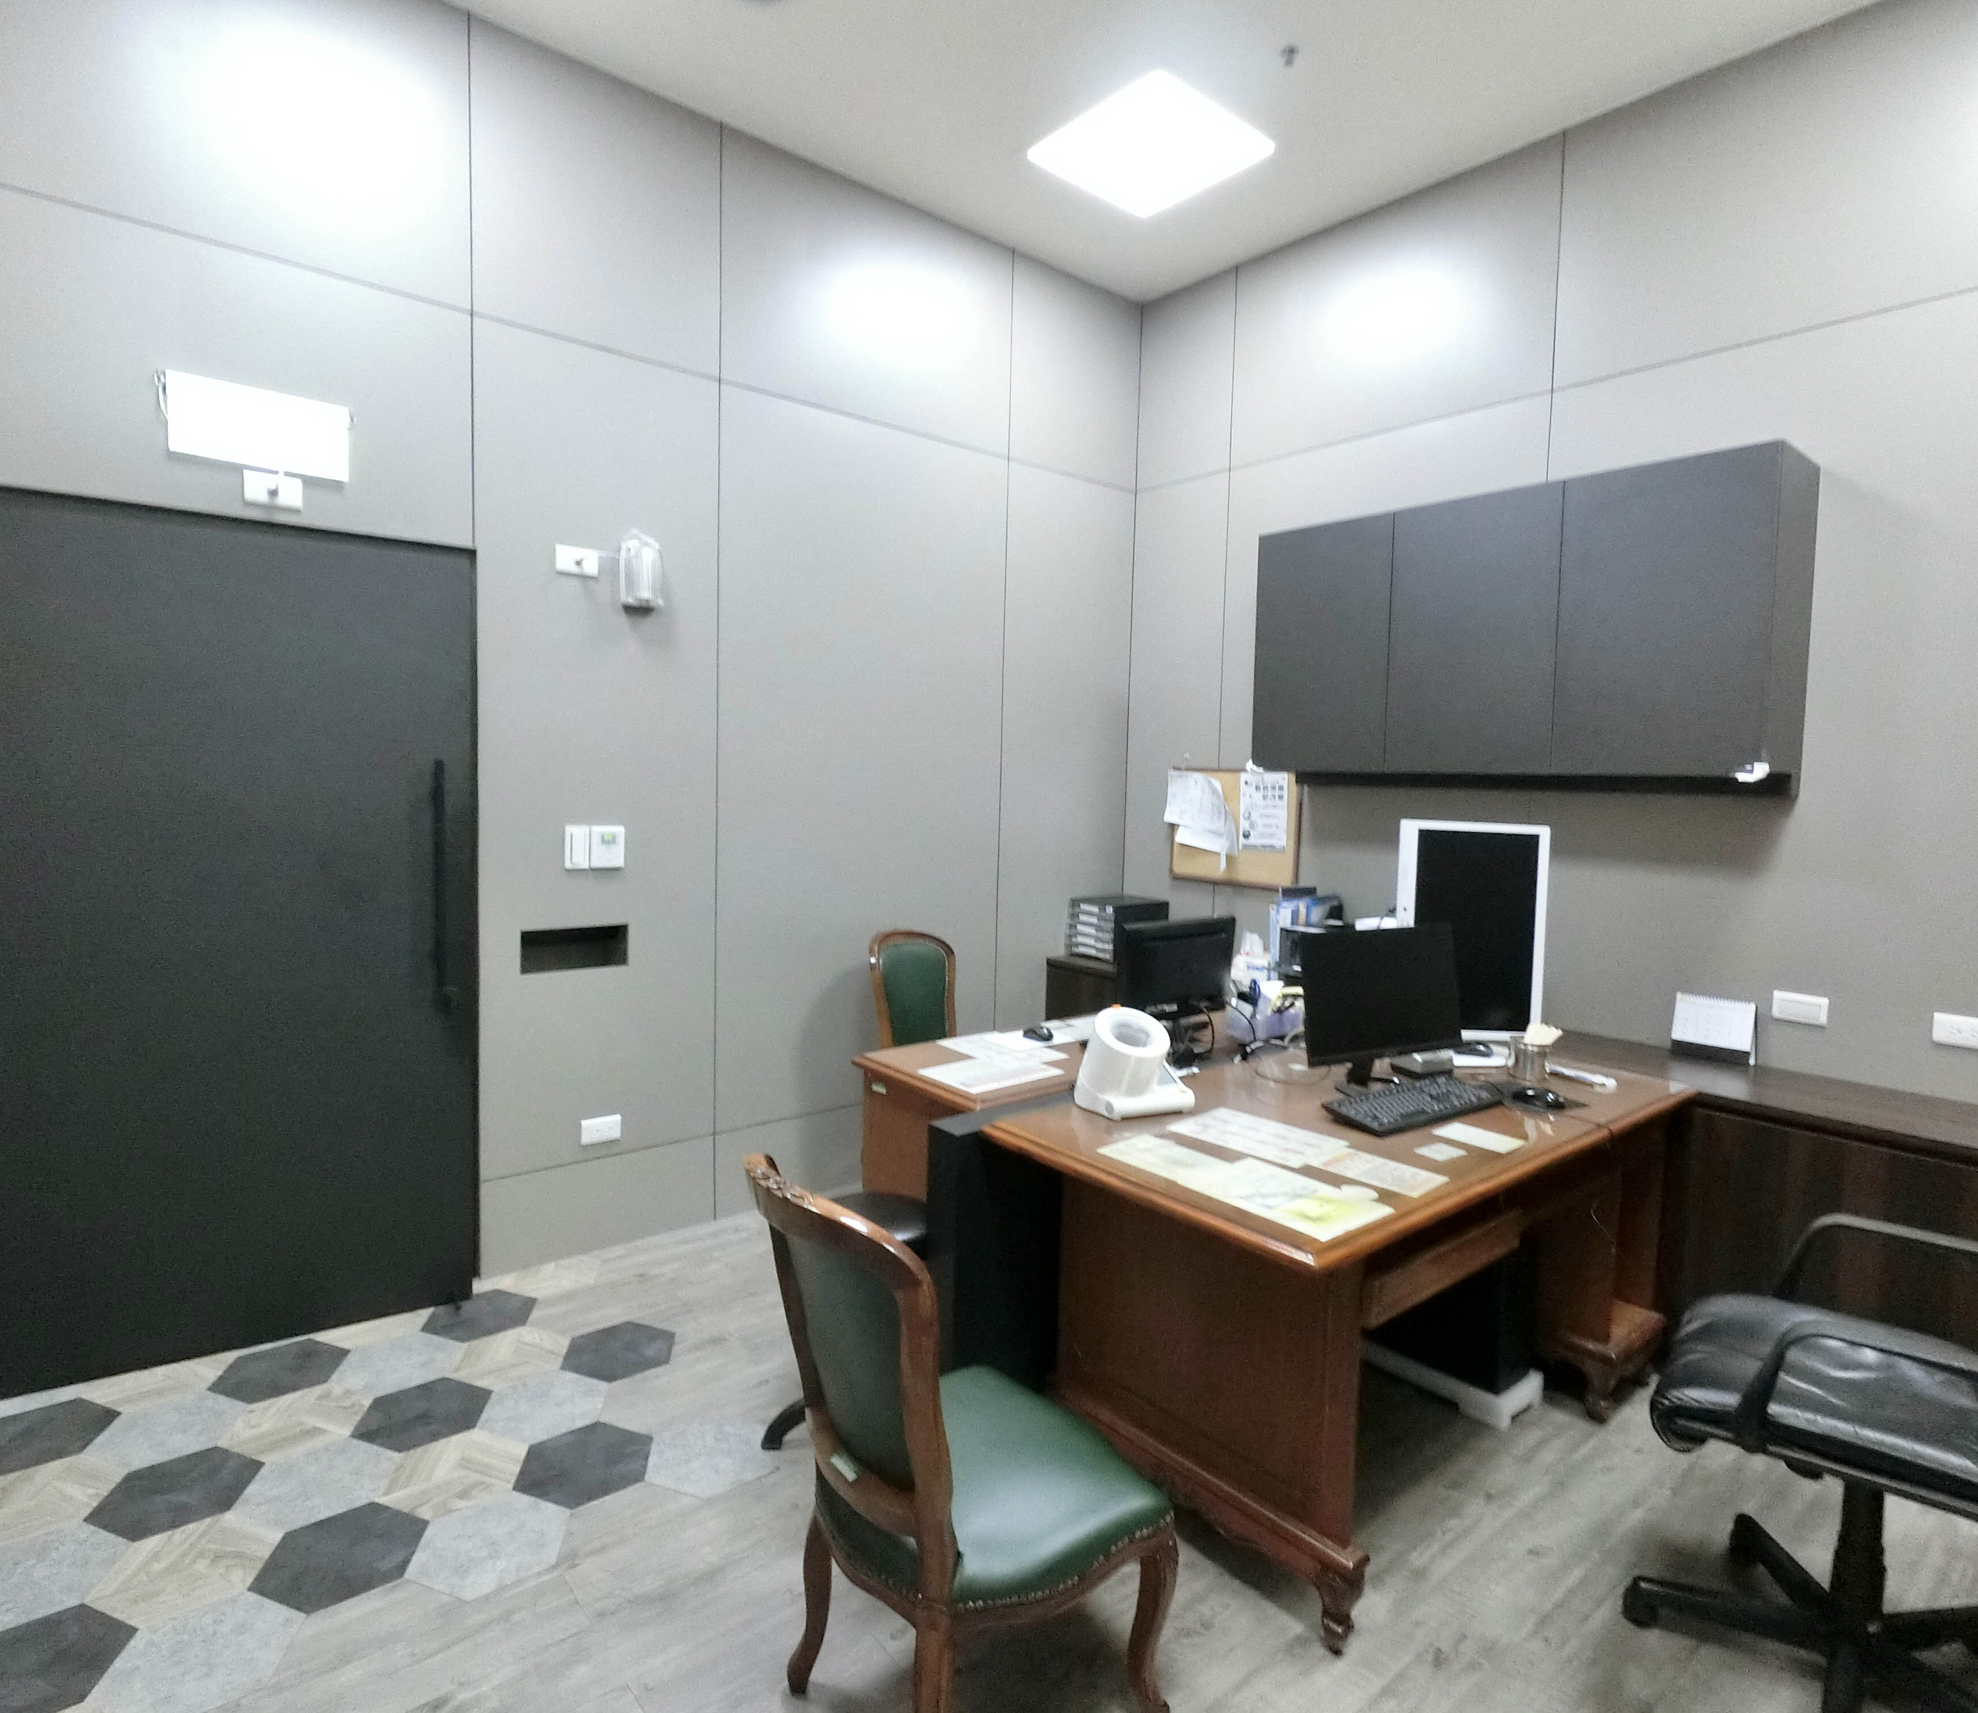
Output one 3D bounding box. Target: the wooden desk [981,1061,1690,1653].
[{"bbox_3d":[0.831,0.936,2.381,1.552,0.765,0.793,-2,4,-40],"label":"wooden desk"}]

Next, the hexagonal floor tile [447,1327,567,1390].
[{"bbox_3d":[-1.231,1.285,2.710,0.304,0.010,0.264,-2,5,-40],"label":"hexagonal floor tile"}]

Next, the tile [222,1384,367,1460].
[{"bbox_3d":[-1.558,1.284,2.386,0.298,0.012,0.258,-2,4,-40],"label":"tile"}]

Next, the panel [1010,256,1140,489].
[{"bbox_3d":[0.363,-1.963,4.337,0.710,0.801,0.020,-2,4,-38],"label":"panel"}]

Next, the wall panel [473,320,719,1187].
[{"bbox_3d":[-1.169,-0.286,3.196,0.739,2.456,0.020,-2,5,-40],"label":"wall panel"}]

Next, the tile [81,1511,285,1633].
[{"bbox_3d":[-1.460,1.303,1.929,0.308,0.010,0.267,-2,5,-41],"label":"tile"}]

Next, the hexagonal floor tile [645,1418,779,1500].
[{"bbox_3d":[-0.605,1.325,2.333,0.304,0.010,0.264,-2,5,-40],"label":"hexagonal floor tile"}]

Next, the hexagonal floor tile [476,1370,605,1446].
[{"bbox_3d":[-1.034,1.284,2.461,0.308,0.010,0.267,-2,5,-41],"label":"hexagonal floor tile"}]

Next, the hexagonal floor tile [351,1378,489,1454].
[{"bbox_3d":[-1.297,1.287,2.425,0.298,0.012,0.258,-2,4,-40],"label":"hexagonal floor tile"}]

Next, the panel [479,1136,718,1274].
[{"bbox_3d":[-1.199,1.077,3.293,0.739,0.293,0.020,-2,5,-40],"label":"panel"}]

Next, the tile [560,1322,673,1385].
[{"bbox_3d":[-0.949,1.271,2.709,0.308,0.010,0.267,-2,5,-41],"label":"tile"}]

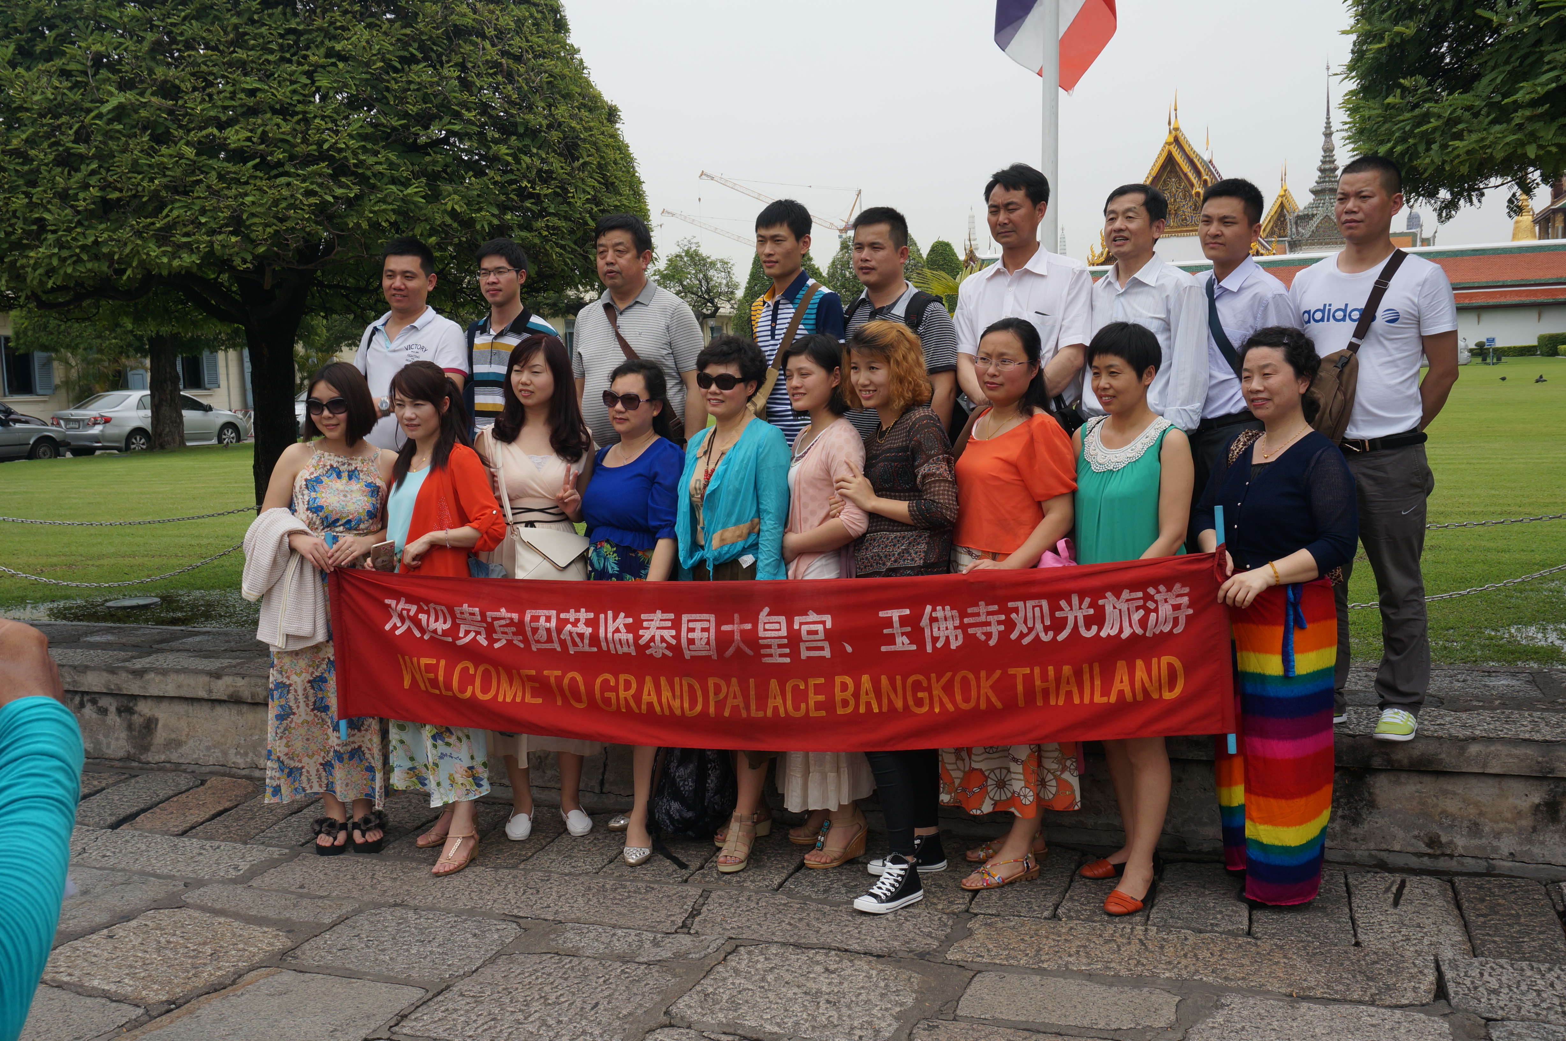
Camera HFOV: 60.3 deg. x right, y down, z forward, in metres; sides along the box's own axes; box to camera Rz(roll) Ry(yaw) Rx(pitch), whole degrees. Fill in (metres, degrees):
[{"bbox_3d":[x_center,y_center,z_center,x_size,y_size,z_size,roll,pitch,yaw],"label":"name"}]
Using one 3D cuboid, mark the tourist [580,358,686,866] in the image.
[{"bbox_3d":[-0.491,0.269,4.355,0.390,1.580,0.290,1,7,20],"label":"tourist"}]

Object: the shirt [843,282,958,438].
[{"bbox_3d":[0.388,-0.453,4.564,0.460,0.700,0.280,3,8,27],"label":"shirt"}]

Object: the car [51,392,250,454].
[{"bbox_3d":[-14.762,-2.353,31.833,1.760,1.470,4.540,2,7,24],"label":"car"}]

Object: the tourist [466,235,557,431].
[{"bbox_3d":[-1.024,-0.251,5.181,0.460,1.670,0.290,0,7,16],"label":"tourist"}]

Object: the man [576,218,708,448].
[{"bbox_3d":[-0.507,-0.238,4.832,0.510,1.692,0.310,2,8,22],"label":"man"}]

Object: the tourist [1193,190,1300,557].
[{"bbox_3d":[1.466,-0.233,4.295,0.460,1.680,0.300,4,8,42],"label":"tourist"}]

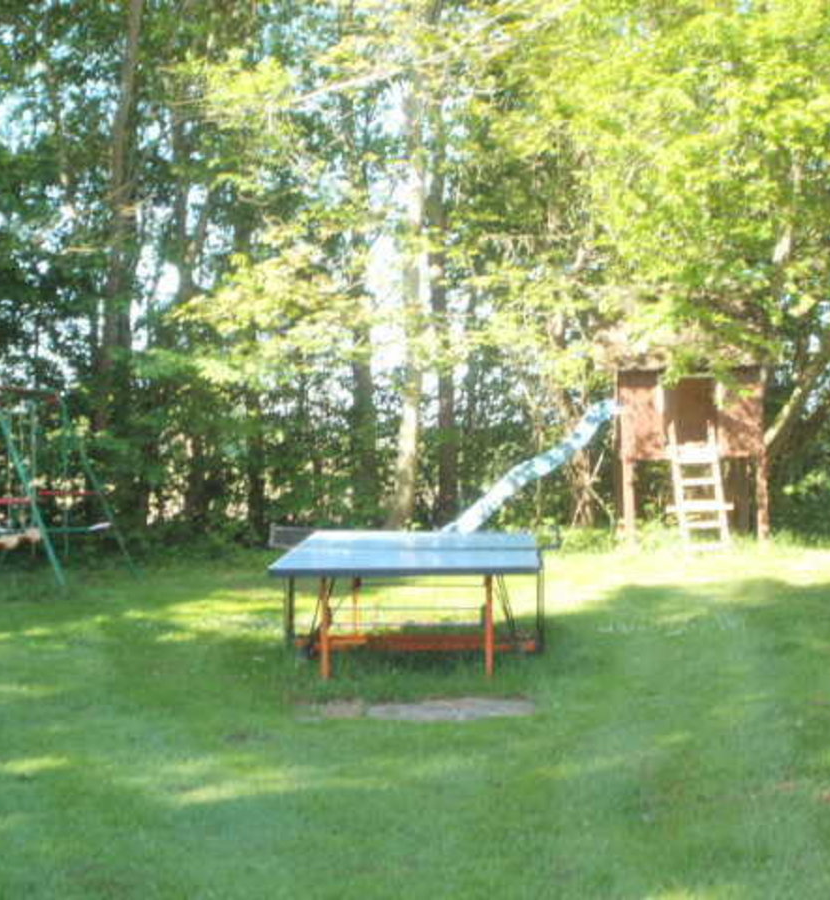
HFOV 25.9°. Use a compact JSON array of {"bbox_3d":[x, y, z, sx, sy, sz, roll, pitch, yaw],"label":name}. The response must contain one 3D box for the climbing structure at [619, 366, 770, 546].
[{"bbox_3d":[3.240,0.014,21.410,1.780,2.150,1.600,0,2,3],"label":"climbing structure"}]

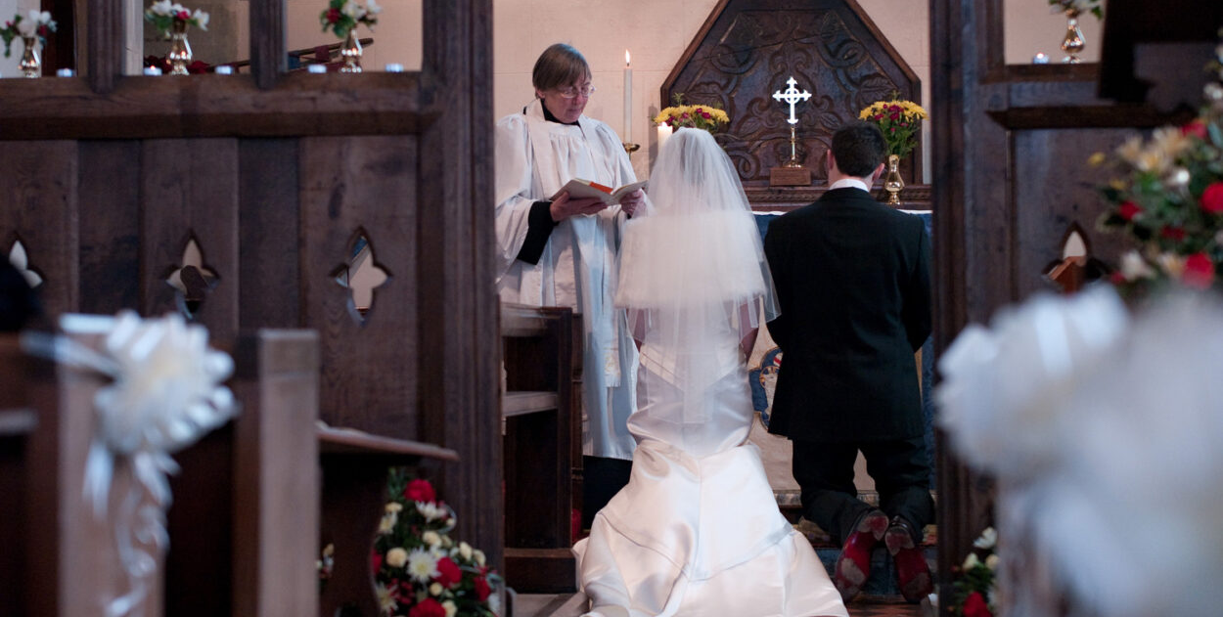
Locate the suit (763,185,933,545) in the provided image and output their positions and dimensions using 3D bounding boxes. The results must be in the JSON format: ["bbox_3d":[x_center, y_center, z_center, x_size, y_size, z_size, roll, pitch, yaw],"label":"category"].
[{"bbox_3d":[0.778,0.178,7.460,0.550,1.160,0.530,0,-1,6],"label":"suit"}]

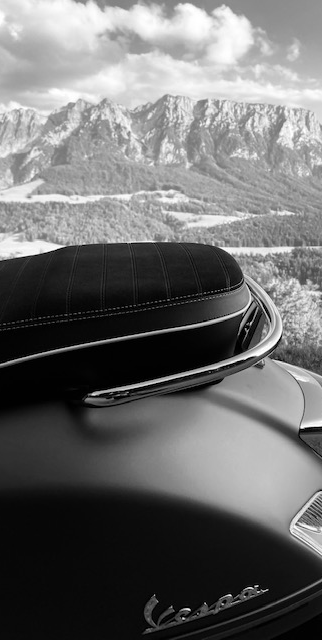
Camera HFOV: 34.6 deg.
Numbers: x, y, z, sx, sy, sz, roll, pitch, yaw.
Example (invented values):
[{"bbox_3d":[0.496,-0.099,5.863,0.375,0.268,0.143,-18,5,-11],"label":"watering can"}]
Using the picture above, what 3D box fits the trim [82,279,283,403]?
[{"bbox_3d":[0.027,-0.004,0.712,0.262,0.065,0.305,-2,30,-7],"label":"trim"}]

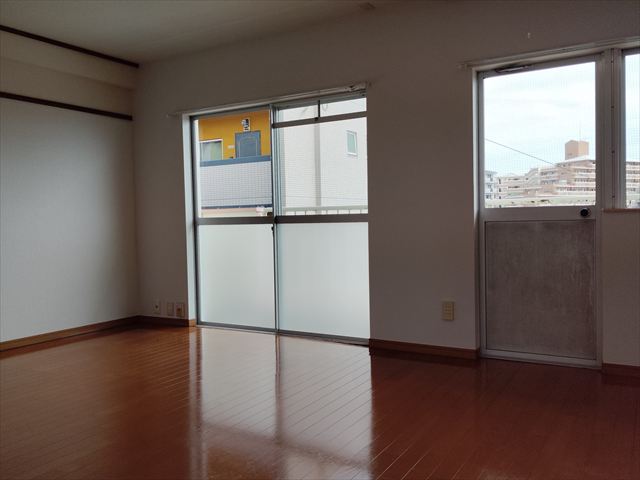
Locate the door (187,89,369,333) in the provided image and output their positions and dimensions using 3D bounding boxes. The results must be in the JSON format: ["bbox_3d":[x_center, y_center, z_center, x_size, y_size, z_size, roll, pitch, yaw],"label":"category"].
[{"bbox_3d":[-0.346,-0.152,4.257,1.711,1.792,0.085,0,3,30],"label":"door"}]

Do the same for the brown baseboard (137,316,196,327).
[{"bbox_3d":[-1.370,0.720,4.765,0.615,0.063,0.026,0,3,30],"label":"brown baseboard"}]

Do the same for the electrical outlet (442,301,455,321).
[{"bbox_3d":[0.827,0.462,3.454,0.073,0.120,0.013,0,3,30],"label":"electrical outlet"}]

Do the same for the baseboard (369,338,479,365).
[{"bbox_3d":[0.673,0.723,3.560,0.739,0.064,0.020,0,3,30],"label":"baseboard"}]

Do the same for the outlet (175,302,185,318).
[{"bbox_3d":[-1.218,0.617,4.662,0.078,0.120,0.013,0,3,30],"label":"outlet"}]

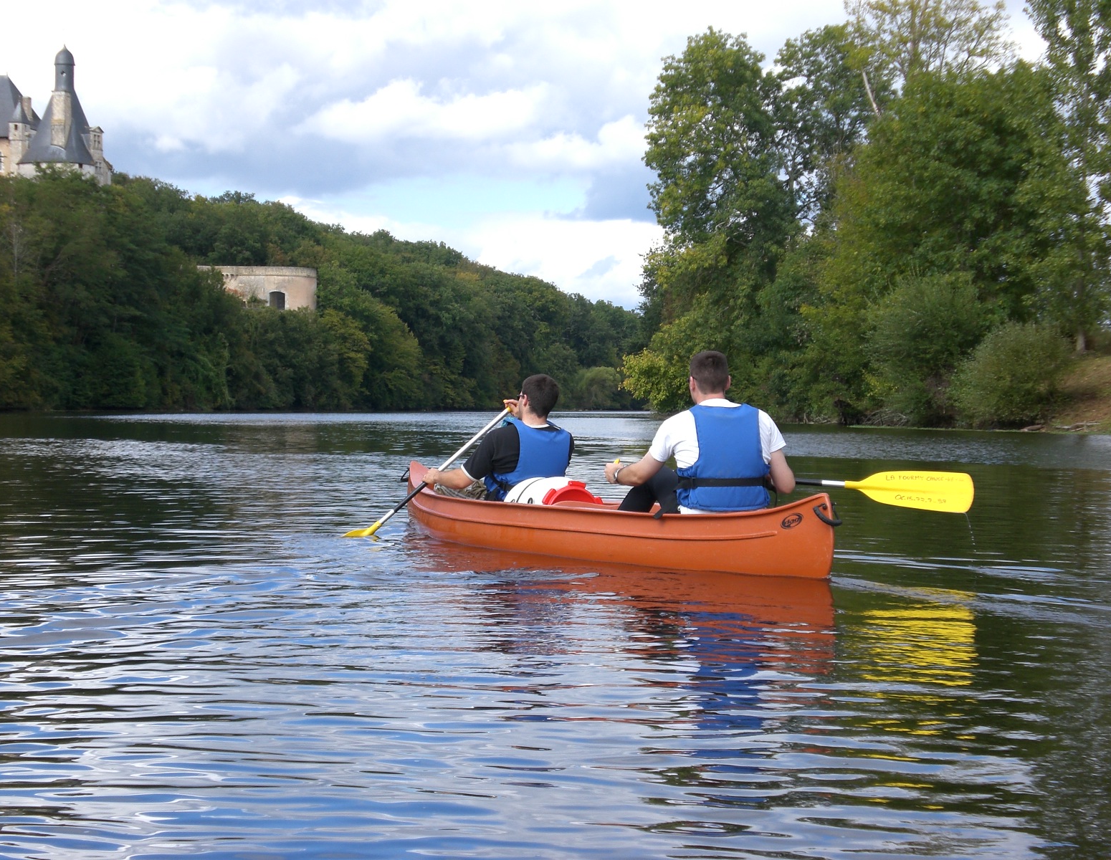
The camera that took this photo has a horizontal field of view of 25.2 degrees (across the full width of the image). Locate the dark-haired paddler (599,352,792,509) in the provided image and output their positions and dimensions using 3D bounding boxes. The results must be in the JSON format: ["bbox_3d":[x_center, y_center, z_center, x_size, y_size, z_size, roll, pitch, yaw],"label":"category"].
[{"bbox_3d":[0.610,0.145,11.400,0.680,1.000,1.000,0,1,-21],"label":"dark-haired paddler"}]

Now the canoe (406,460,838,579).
[{"bbox_3d":[0.140,0.470,12.300,0.880,0.500,4.750,0,1,-25],"label":"canoe"}]

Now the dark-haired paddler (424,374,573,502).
[{"bbox_3d":[-0.360,0.175,13.200,0.630,0.950,1.000,0,1,-27],"label":"dark-haired paddler"}]

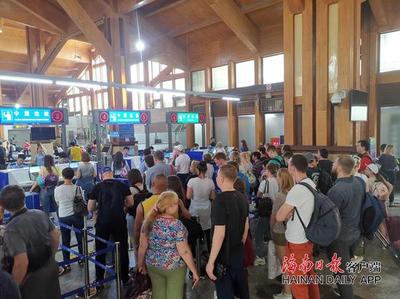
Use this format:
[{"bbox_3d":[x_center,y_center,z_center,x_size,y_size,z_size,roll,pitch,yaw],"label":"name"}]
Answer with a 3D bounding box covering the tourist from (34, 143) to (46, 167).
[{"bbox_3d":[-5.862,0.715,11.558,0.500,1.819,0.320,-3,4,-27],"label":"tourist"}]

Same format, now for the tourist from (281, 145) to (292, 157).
[{"bbox_3d":[2.008,0.770,7.214,0.320,1.730,0.480,2,5,37],"label":"tourist"}]

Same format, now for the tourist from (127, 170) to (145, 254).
[{"bbox_3d":[-0.931,1.113,4.801,0.480,1.621,0.320,-3,4,-27],"label":"tourist"}]

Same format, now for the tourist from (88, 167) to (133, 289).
[{"bbox_3d":[-1.185,1.092,4.314,0.570,1.690,0.340,-3,4,-18],"label":"tourist"}]

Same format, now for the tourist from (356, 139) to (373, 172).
[{"bbox_3d":[3.984,0.703,7.558,0.330,1.828,0.500,0,4,18],"label":"tourist"}]

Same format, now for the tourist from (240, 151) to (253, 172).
[{"bbox_3d":[1.096,0.884,7.253,0.460,1.657,0.300,-4,4,-33],"label":"tourist"}]

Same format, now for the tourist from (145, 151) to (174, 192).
[{"bbox_3d":[-0.756,0.937,6.057,0.520,1.802,0.330,-3,4,-23],"label":"tourist"}]

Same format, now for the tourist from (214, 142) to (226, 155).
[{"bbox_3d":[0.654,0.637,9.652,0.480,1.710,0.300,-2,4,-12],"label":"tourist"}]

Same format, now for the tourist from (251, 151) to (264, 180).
[{"bbox_3d":[1.332,0.884,7.153,0.320,1.658,0.480,1,4,30],"label":"tourist"}]

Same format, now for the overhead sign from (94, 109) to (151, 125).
[{"bbox_3d":[-2.395,-1.003,9.808,0.200,0.450,2.019,2,5,43],"label":"overhead sign"}]

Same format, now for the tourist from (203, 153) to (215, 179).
[{"bbox_3d":[0.208,0.899,6.880,0.460,1.620,0.300,-2,4,-12],"label":"tourist"}]

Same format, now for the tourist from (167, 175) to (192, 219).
[{"bbox_3d":[-0.297,1.147,4.101,0.470,1.607,0.320,-3,4,-20],"label":"tourist"}]

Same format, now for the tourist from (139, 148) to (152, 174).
[{"bbox_3d":[-1.377,0.819,8.138,0.480,1.680,0.300,-4,5,-27],"label":"tourist"}]

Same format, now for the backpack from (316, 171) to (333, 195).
[{"bbox_3d":[2.403,0.645,6.000,0.310,0.470,0.200,-3,4,-27],"label":"backpack"}]

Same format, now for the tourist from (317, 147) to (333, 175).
[{"bbox_3d":[2.277,0.865,5.704,0.500,1.750,0.320,-4,5,-30],"label":"tourist"}]

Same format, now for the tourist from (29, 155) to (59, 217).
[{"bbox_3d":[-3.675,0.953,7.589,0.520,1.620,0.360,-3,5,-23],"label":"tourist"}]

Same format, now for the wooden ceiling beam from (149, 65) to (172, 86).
[{"bbox_3d":[-1.889,-3.584,15.213,1.933,0.300,0.280,-26,-14,38],"label":"wooden ceiling beam"}]

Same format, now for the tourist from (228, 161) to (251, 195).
[{"bbox_3d":[0.586,1.018,4.739,0.480,1.680,0.320,-3,4,-18],"label":"tourist"}]

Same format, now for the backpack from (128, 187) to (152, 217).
[{"bbox_3d":[-0.854,0.774,4.550,0.330,0.440,0.200,-4,5,-33],"label":"backpack"}]

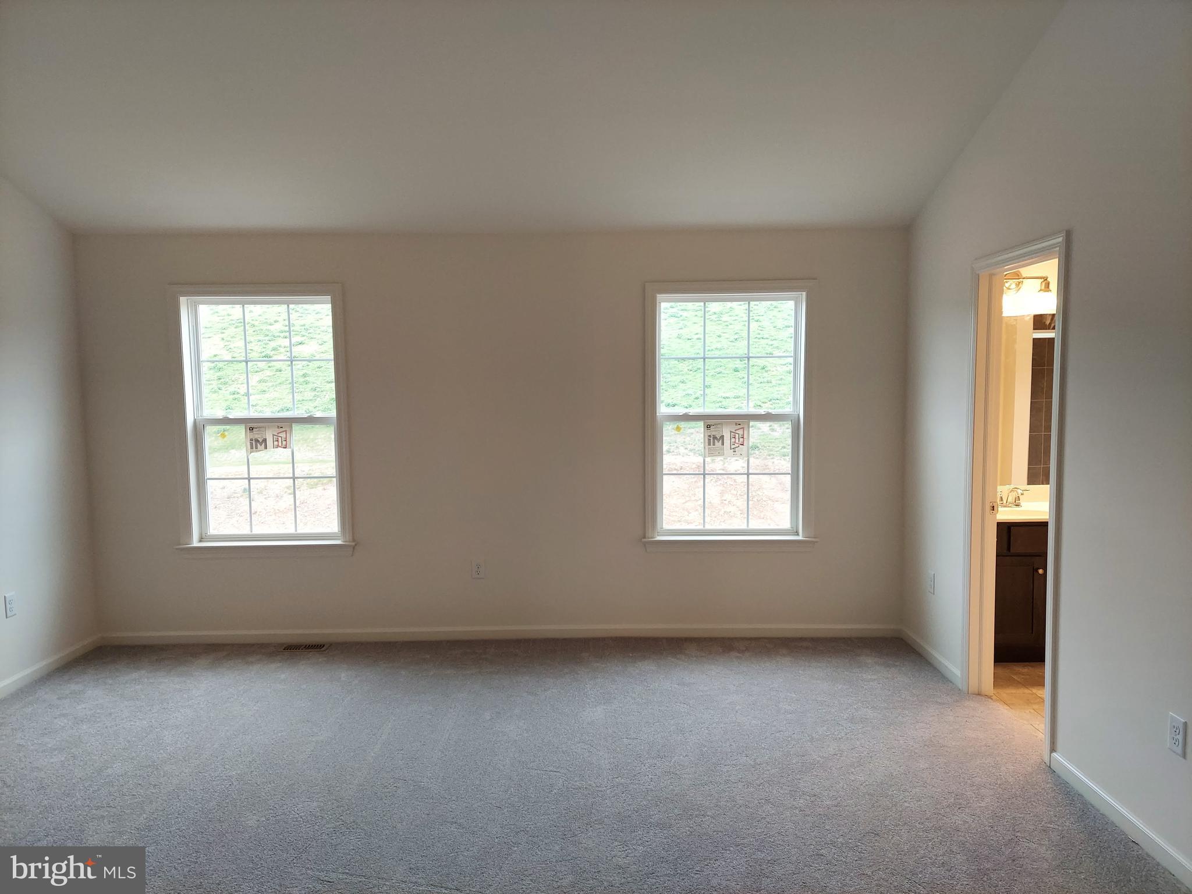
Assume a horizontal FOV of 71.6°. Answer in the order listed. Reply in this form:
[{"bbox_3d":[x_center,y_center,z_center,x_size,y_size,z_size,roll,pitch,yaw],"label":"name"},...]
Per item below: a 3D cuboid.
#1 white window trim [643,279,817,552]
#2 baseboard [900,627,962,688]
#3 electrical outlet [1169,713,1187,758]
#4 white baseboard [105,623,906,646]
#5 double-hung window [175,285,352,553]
[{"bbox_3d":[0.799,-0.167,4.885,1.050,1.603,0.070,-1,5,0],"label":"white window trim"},{"bbox_3d":[1.833,1.135,4.557,0.018,0.080,0.862,-1,5,0],"label":"baseboard"},{"bbox_3d":[1.816,0.898,2.572,0.012,0.115,0.074,-1,5,0],"label":"electrical outlet"},{"bbox_3d":[-0.584,1.135,5.003,4.868,0.080,0.018,-1,5,0],"label":"white baseboard"},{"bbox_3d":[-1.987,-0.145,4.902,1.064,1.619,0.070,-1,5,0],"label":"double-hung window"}]

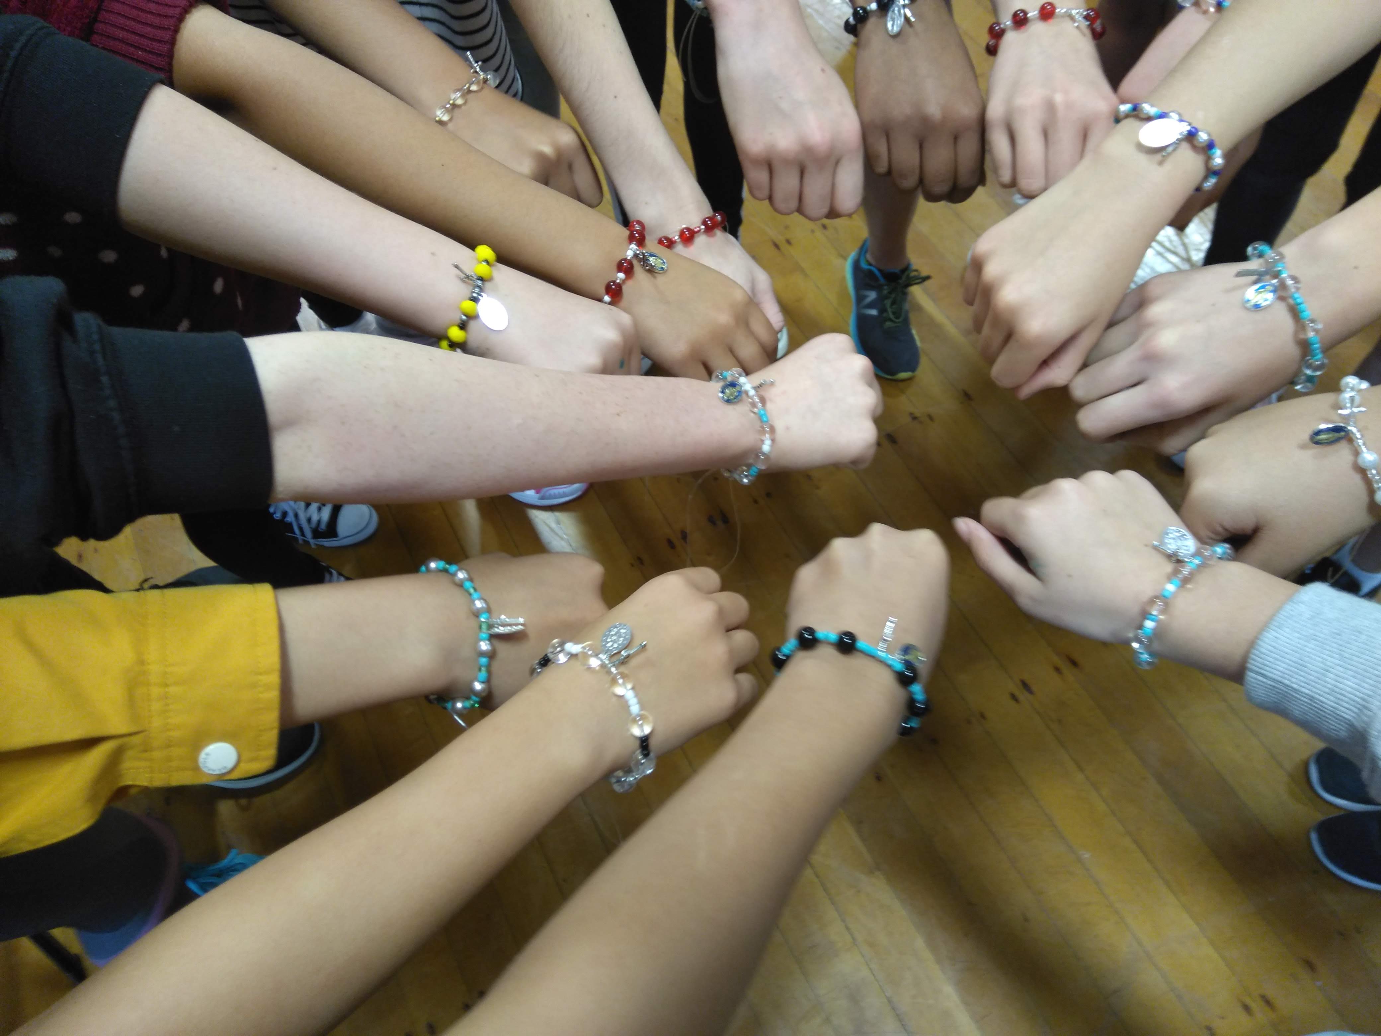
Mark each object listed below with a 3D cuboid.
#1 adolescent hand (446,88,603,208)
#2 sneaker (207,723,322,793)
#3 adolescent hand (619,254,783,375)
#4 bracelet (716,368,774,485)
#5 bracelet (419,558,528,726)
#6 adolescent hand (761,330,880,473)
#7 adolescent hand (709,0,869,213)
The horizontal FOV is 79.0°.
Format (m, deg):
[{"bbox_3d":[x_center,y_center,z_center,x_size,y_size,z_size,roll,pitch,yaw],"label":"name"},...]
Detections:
[{"bbox_3d":[-0.113,-0.240,0.570,0.100,0.050,0.073,27,68,-7],"label":"adolescent hand"},{"bbox_3d":[-0.617,0.283,1.064,0.258,0.095,0.098,2,65,5],"label":"sneaker"},{"bbox_3d":[0.004,-0.121,0.495,0.092,0.055,0.075,35,72,-3],"label":"adolescent hand"},{"bbox_3d":[0.028,-0.051,0.475,0.019,0.055,0.065,-6,96,-24],"label":"bracelet"},{"bbox_3d":[-0.110,0.054,0.385,0.022,0.062,0.068,0,57,-47],"label":"bracelet"},{"bbox_3d":[0.069,-0.063,0.455,0.073,0.055,0.076,-2,66,-11],"label":"adolescent hand"},{"bbox_3d":[0.066,-0.265,0.550,0.074,0.053,0.120,-21,87,-5],"label":"adolescent hand"}]

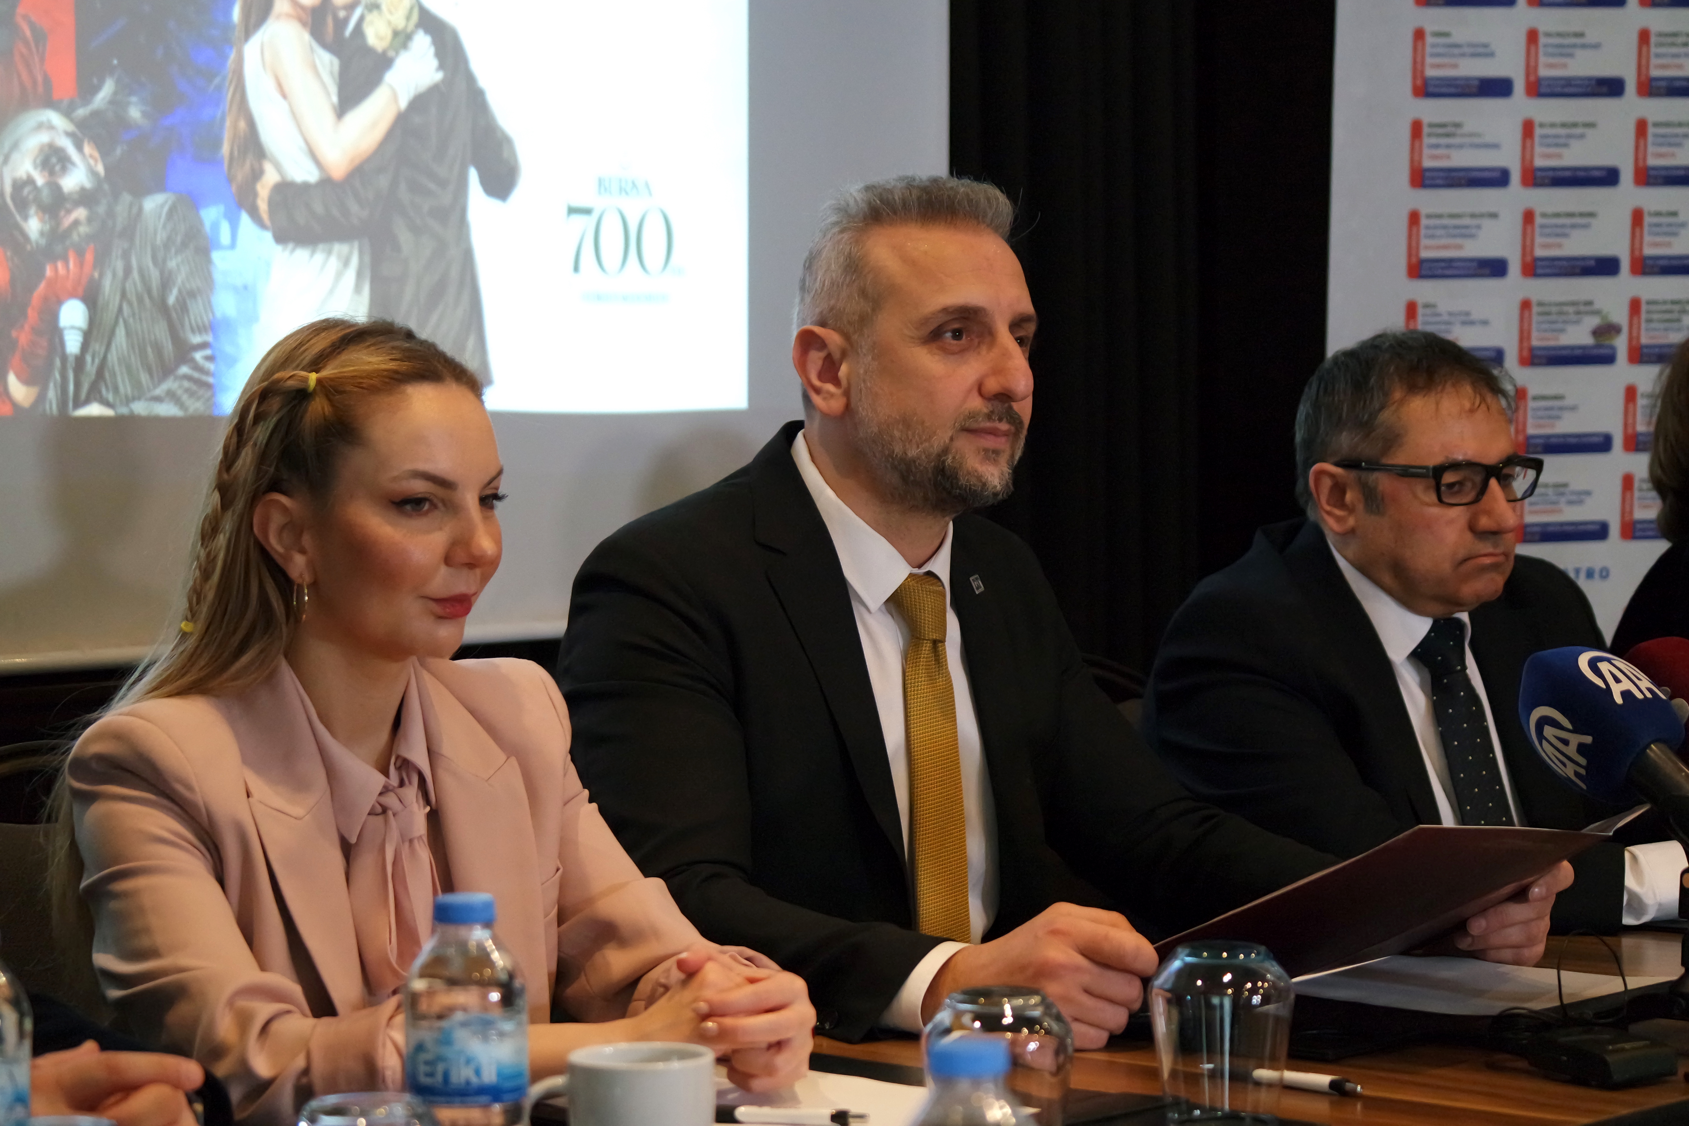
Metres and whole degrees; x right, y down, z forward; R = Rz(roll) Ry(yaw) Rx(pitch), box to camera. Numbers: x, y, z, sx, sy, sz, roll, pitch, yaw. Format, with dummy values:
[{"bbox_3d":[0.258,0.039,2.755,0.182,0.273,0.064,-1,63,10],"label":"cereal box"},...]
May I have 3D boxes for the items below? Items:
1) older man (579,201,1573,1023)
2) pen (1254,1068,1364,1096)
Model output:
[{"bbox_3d":[0.167,0.392,3.161,0.680,1.360,0.740,3,4,45],"label":"older man"},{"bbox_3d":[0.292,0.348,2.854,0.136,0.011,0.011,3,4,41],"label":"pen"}]

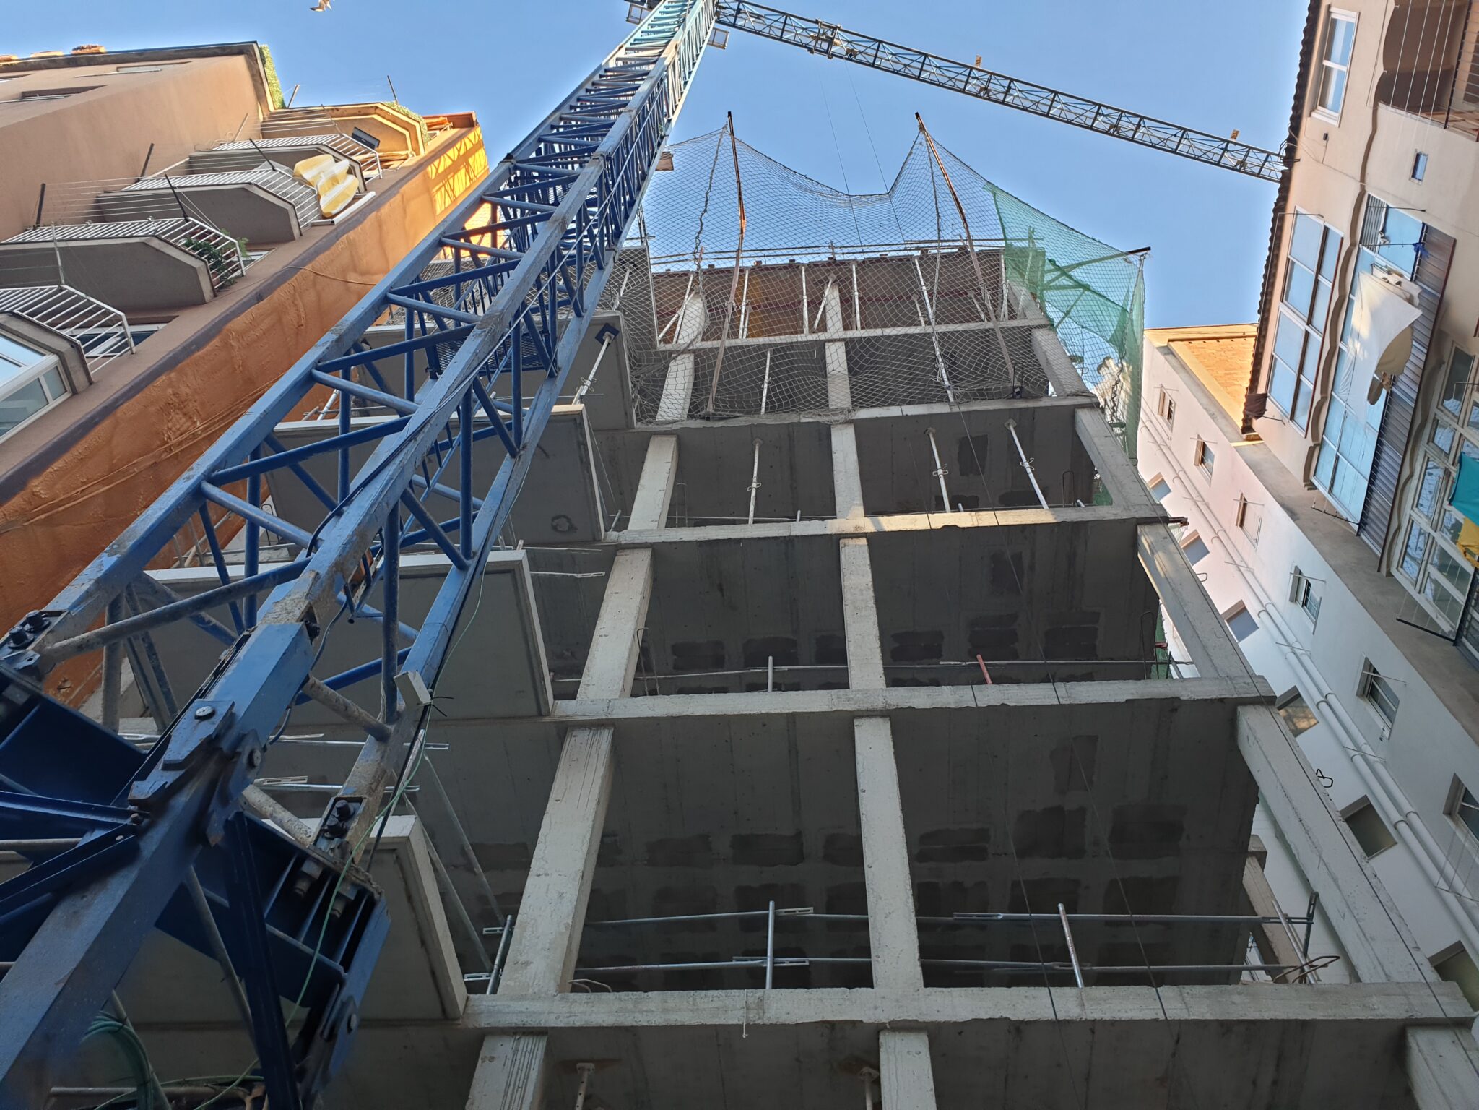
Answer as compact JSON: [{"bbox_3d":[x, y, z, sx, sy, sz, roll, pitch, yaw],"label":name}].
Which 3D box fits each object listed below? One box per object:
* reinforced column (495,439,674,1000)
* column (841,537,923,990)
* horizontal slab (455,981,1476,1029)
[{"bbox_3d":[-1.190,0.782,11.108,0.385,8.957,0.310,-2,-60,4],"label":"reinforced column"},{"bbox_3d":[1.141,1.441,9.606,0.302,5.891,0.310,-2,-60,4],"label":"column"},{"bbox_3d":[1.293,2.902,6.897,6.059,0.244,0.330,-2,-60,4],"label":"horizontal slab"}]

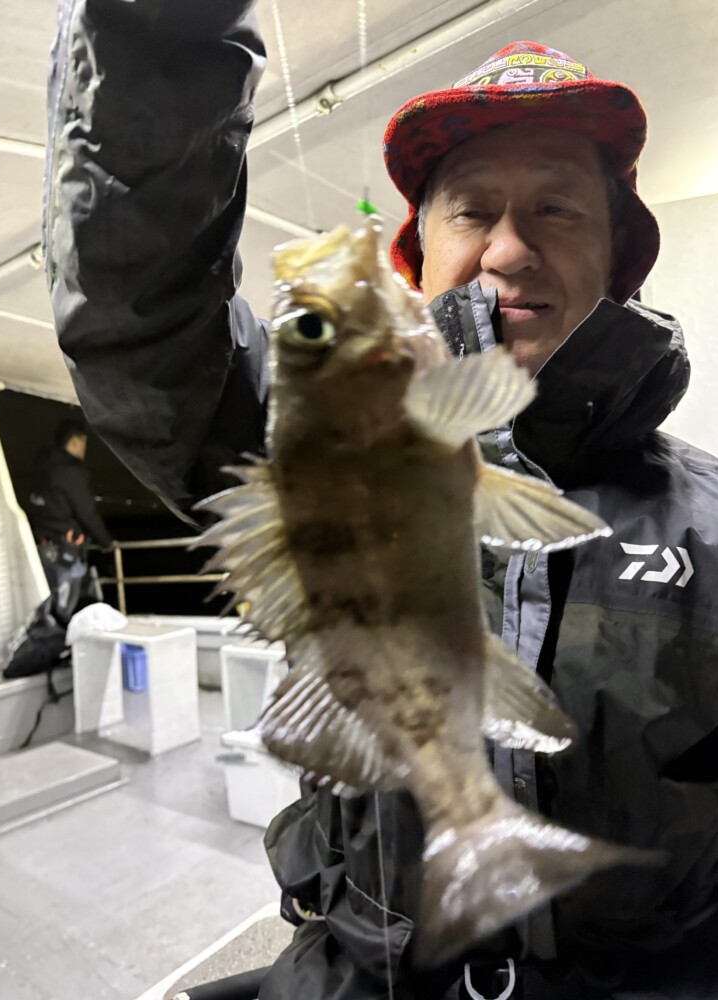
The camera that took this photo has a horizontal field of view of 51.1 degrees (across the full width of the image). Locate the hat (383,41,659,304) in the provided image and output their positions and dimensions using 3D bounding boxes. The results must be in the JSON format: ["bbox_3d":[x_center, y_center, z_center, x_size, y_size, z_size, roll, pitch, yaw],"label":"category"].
[{"bbox_3d":[0.147,-0.290,0.685,0.265,0.200,0.290,-2,1,12],"label":"hat"}]

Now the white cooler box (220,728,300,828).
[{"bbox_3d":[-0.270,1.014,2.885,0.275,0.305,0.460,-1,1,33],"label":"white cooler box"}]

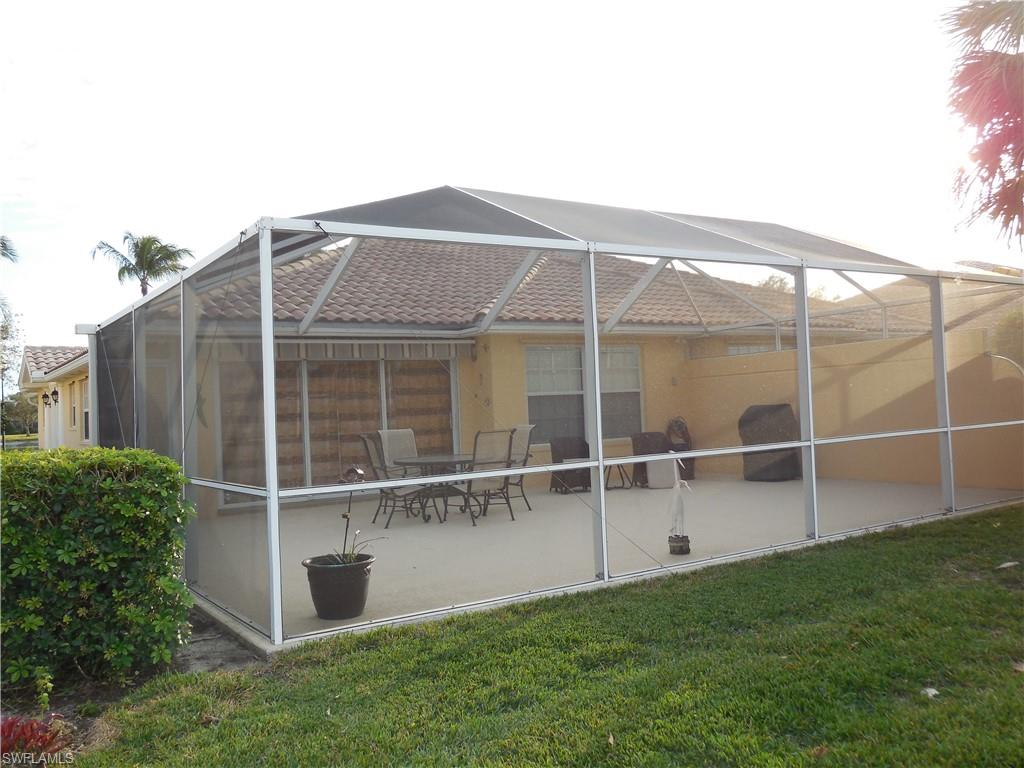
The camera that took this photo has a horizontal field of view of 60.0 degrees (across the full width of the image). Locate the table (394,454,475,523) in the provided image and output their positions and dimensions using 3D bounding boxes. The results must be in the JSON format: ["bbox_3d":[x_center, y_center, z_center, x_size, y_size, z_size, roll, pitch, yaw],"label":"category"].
[{"bbox_3d":[-0.794,1.271,10.863,1.280,0.716,1.280,-3,-1,0],"label":"table"}]

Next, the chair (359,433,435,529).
[{"bbox_3d":[-1.340,1.113,10.499,0.760,1.064,0.610,-2,-2,-33],"label":"chair"}]

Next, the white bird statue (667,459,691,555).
[{"bbox_3d":[1.460,1.017,7.713,0.240,0.880,0.200,-3,-1,20],"label":"white bird statue"}]

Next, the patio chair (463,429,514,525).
[{"bbox_3d":[-0.356,1.063,10.317,0.610,1.064,0.780,-2,-2,-33],"label":"patio chair"}]

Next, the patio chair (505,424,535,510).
[{"bbox_3d":[-0.163,1.076,11.238,0.760,1.064,0.610,-2,-2,-33],"label":"patio chair"}]

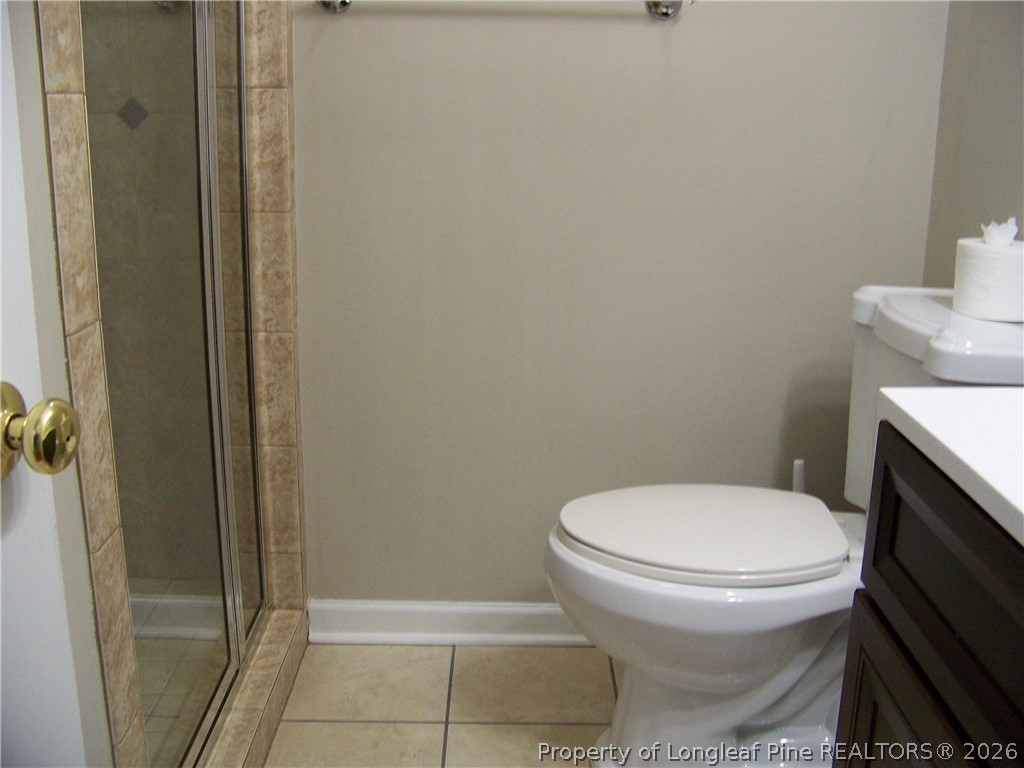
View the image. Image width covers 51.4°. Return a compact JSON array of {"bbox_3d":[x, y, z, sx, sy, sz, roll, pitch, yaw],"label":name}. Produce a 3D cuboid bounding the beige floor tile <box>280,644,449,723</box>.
[{"bbox_3d":[-0.259,0.556,1.988,0.284,0.010,0.278,1,14,-1],"label":"beige floor tile"}]

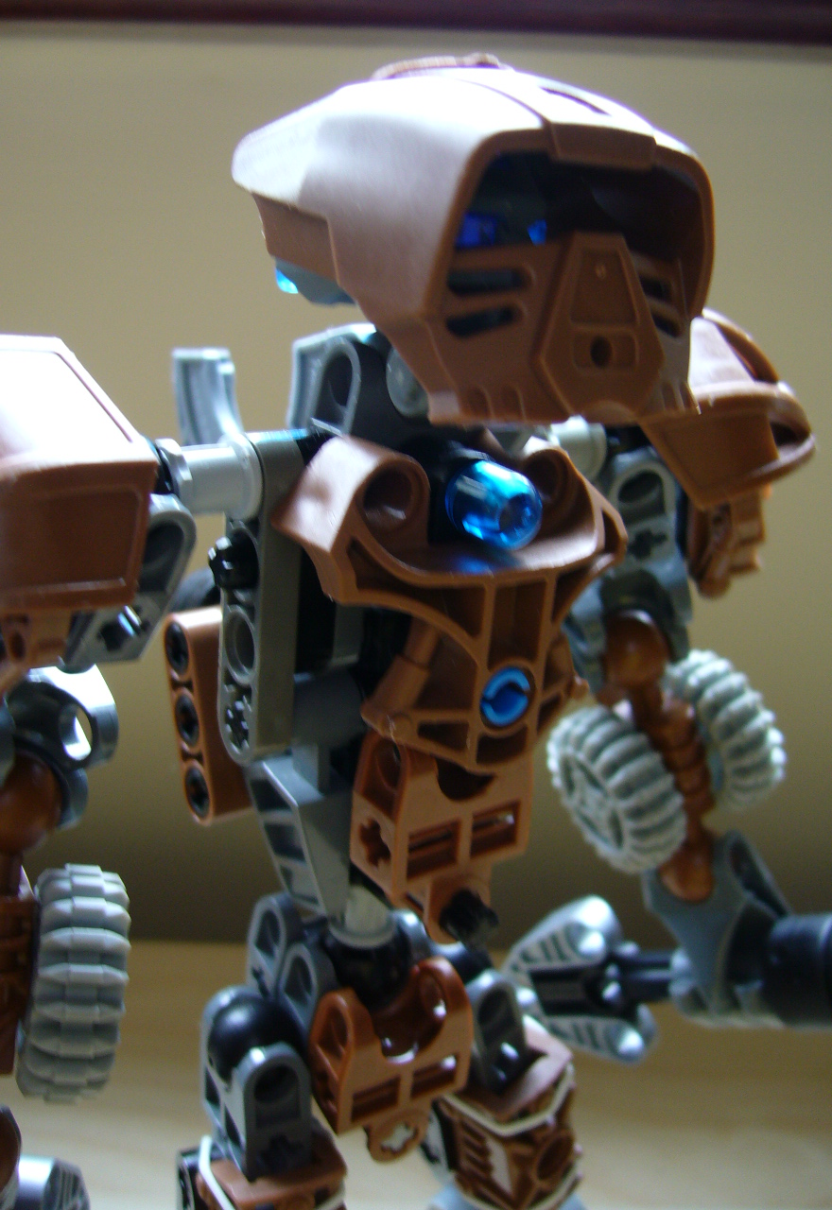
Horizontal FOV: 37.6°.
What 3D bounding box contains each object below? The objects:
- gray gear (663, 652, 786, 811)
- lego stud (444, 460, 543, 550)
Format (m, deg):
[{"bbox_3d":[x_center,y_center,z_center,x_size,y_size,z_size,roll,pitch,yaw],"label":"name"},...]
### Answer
[{"bbox_3d":[0.041,0.017,0.167,0.009,0.022,0.022,-26,20,-15],"label":"gray gear"},{"bbox_3d":[0.008,-0.010,0.124,0.007,0.007,0.008,-6,22,-31],"label":"lego stud"}]

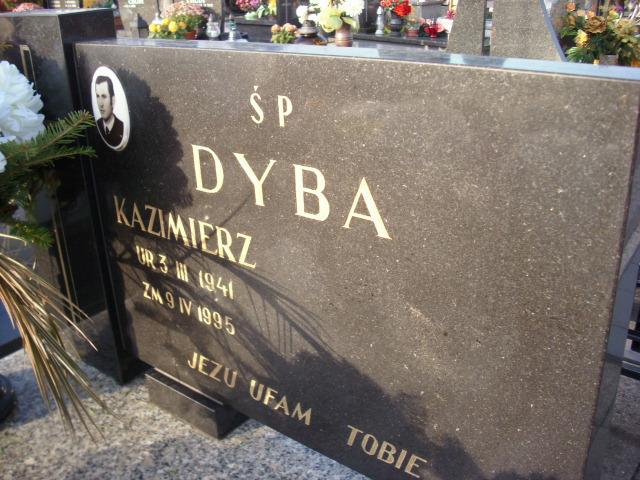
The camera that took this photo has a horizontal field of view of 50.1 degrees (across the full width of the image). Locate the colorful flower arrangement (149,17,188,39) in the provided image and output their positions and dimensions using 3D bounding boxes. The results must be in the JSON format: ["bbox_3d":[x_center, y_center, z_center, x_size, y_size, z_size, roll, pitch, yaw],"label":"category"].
[{"bbox_3d":[-1.063,-1.452,4.800,0.260,0.220,0.250,-2,23,3],"label":"colorful flower arrangement"}]

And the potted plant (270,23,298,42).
[{"bbox_3d":[-0.228,-1.312,4.400,0.180,0.180,0.180,-2,23,3],"label":"potted plant"}]

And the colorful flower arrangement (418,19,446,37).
[{"bbox_3d":[0.809,-1.522,4.900,0.200,0.135,0.170,-2,23,3],"label":"colorful flower arrangement"}]

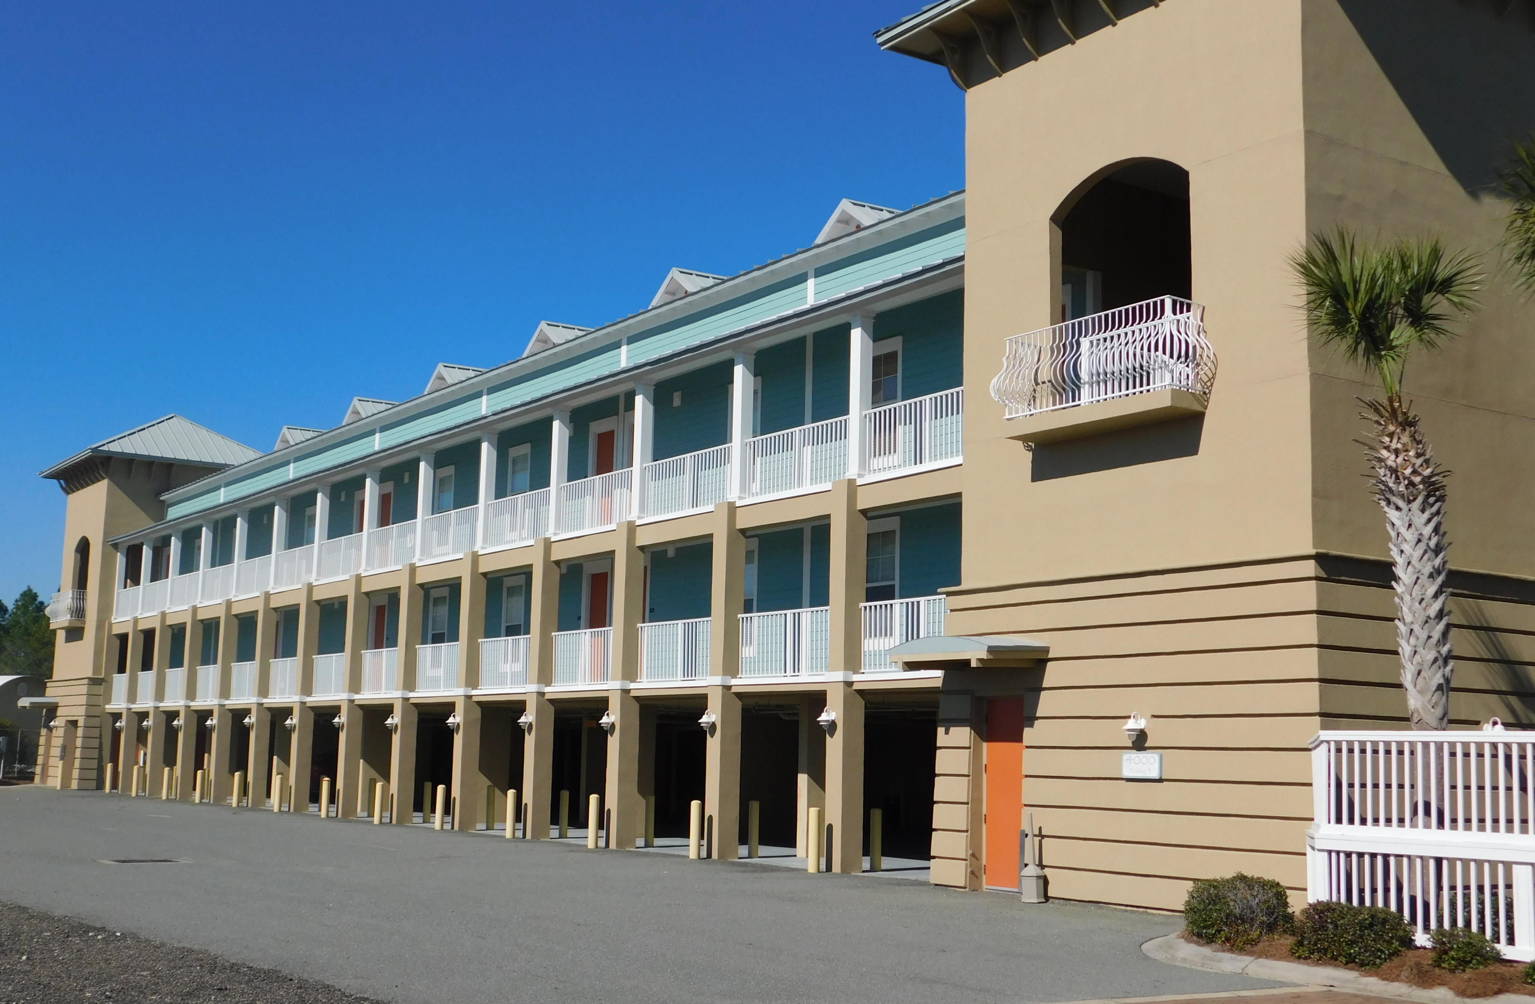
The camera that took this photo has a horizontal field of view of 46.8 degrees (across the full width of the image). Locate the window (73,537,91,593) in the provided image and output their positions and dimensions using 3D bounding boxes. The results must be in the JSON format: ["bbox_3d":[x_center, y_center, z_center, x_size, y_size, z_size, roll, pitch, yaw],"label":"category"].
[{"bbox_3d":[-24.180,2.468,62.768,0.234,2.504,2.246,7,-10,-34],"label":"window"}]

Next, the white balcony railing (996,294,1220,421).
[{"bbox_3d":[4.082,-1.724,22.042,0.840,1.070,3.150,7,-10,-34],"label":"white balcony railing"}]

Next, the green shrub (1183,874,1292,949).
[{"bbox_3d":[4.165,3.610,15.734,0.945,0.581,0.945,1,-8,0],"label":"green shrub"}]

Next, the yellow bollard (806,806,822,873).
[{"bbox_3d":[0.700,5.033,26.350,0.165,0.950,0.165,7,-10,-34],"label":"yellow bollard"}]

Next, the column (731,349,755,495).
[{"bbox_3d":[-0.451,-1.305,30.829,0.280,2.550,0.280,7,-10,-34],"label":"column"}]

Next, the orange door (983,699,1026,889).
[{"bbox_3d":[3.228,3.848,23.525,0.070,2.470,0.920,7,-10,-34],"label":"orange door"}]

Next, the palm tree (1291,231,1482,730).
[{"bbox_3d":[6.233,0.760,17.661,1.950,7.010,1.950,-1,-9,18],"label":"palm tree"}]

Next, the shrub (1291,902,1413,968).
[{"bbox_3d":[4.977,3.657,15.103,1.030,0.490,0.950,-1,-9,18],"label":"shrub"}]

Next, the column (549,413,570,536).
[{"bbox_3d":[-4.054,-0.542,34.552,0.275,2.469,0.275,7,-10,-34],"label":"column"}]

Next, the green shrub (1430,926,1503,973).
[{"bbox_3d":[5.508,3.529,14.000,0.554,0.303,0.554,7,-10,-34],"label":"green shrub"}]

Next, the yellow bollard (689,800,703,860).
[{"bbox_3d":[-1.119,5.156,27.905,0.167,0.917,0.167,7,-10,-34],"label":"yellow bollard"}]

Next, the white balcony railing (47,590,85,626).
[{"bbox_3d":[-24.621,3.695,62.332,0.760,1.071,3.065,7,-10,-34],"label":"white balcony railing"}]

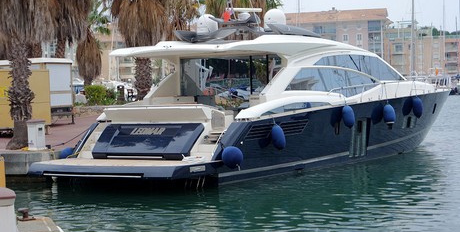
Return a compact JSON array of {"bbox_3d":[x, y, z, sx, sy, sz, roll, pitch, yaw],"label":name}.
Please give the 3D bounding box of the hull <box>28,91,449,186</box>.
[{"bbox_3d":[3.210,0.445,36.288,5.500,2.600,22.600,0,2,37],"label":"hull"}]

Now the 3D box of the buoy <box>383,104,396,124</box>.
[{"bbox_3d":[5.647,-0.070,34.619,0.460,0.750,0.460,-1,1,0],"label":"buoy"}]

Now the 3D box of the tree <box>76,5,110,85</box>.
[{"bbox_3d":[-9.448,-4.092,65.911,2.800,7.180,2.800,-1,1,0],"label":"tree"}]

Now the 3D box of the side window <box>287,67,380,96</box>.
[{"bbox_3d":[3.503,-1.117,33.435,0.150,1.000,6.300,-10,-4,33],"label":"side window"}]

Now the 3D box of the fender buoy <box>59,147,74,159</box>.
[{"bbox_3d":[-4.978,1.286,30.652,0.600,0.640,0.600,0,2,37],"label":"fender buoy"}]

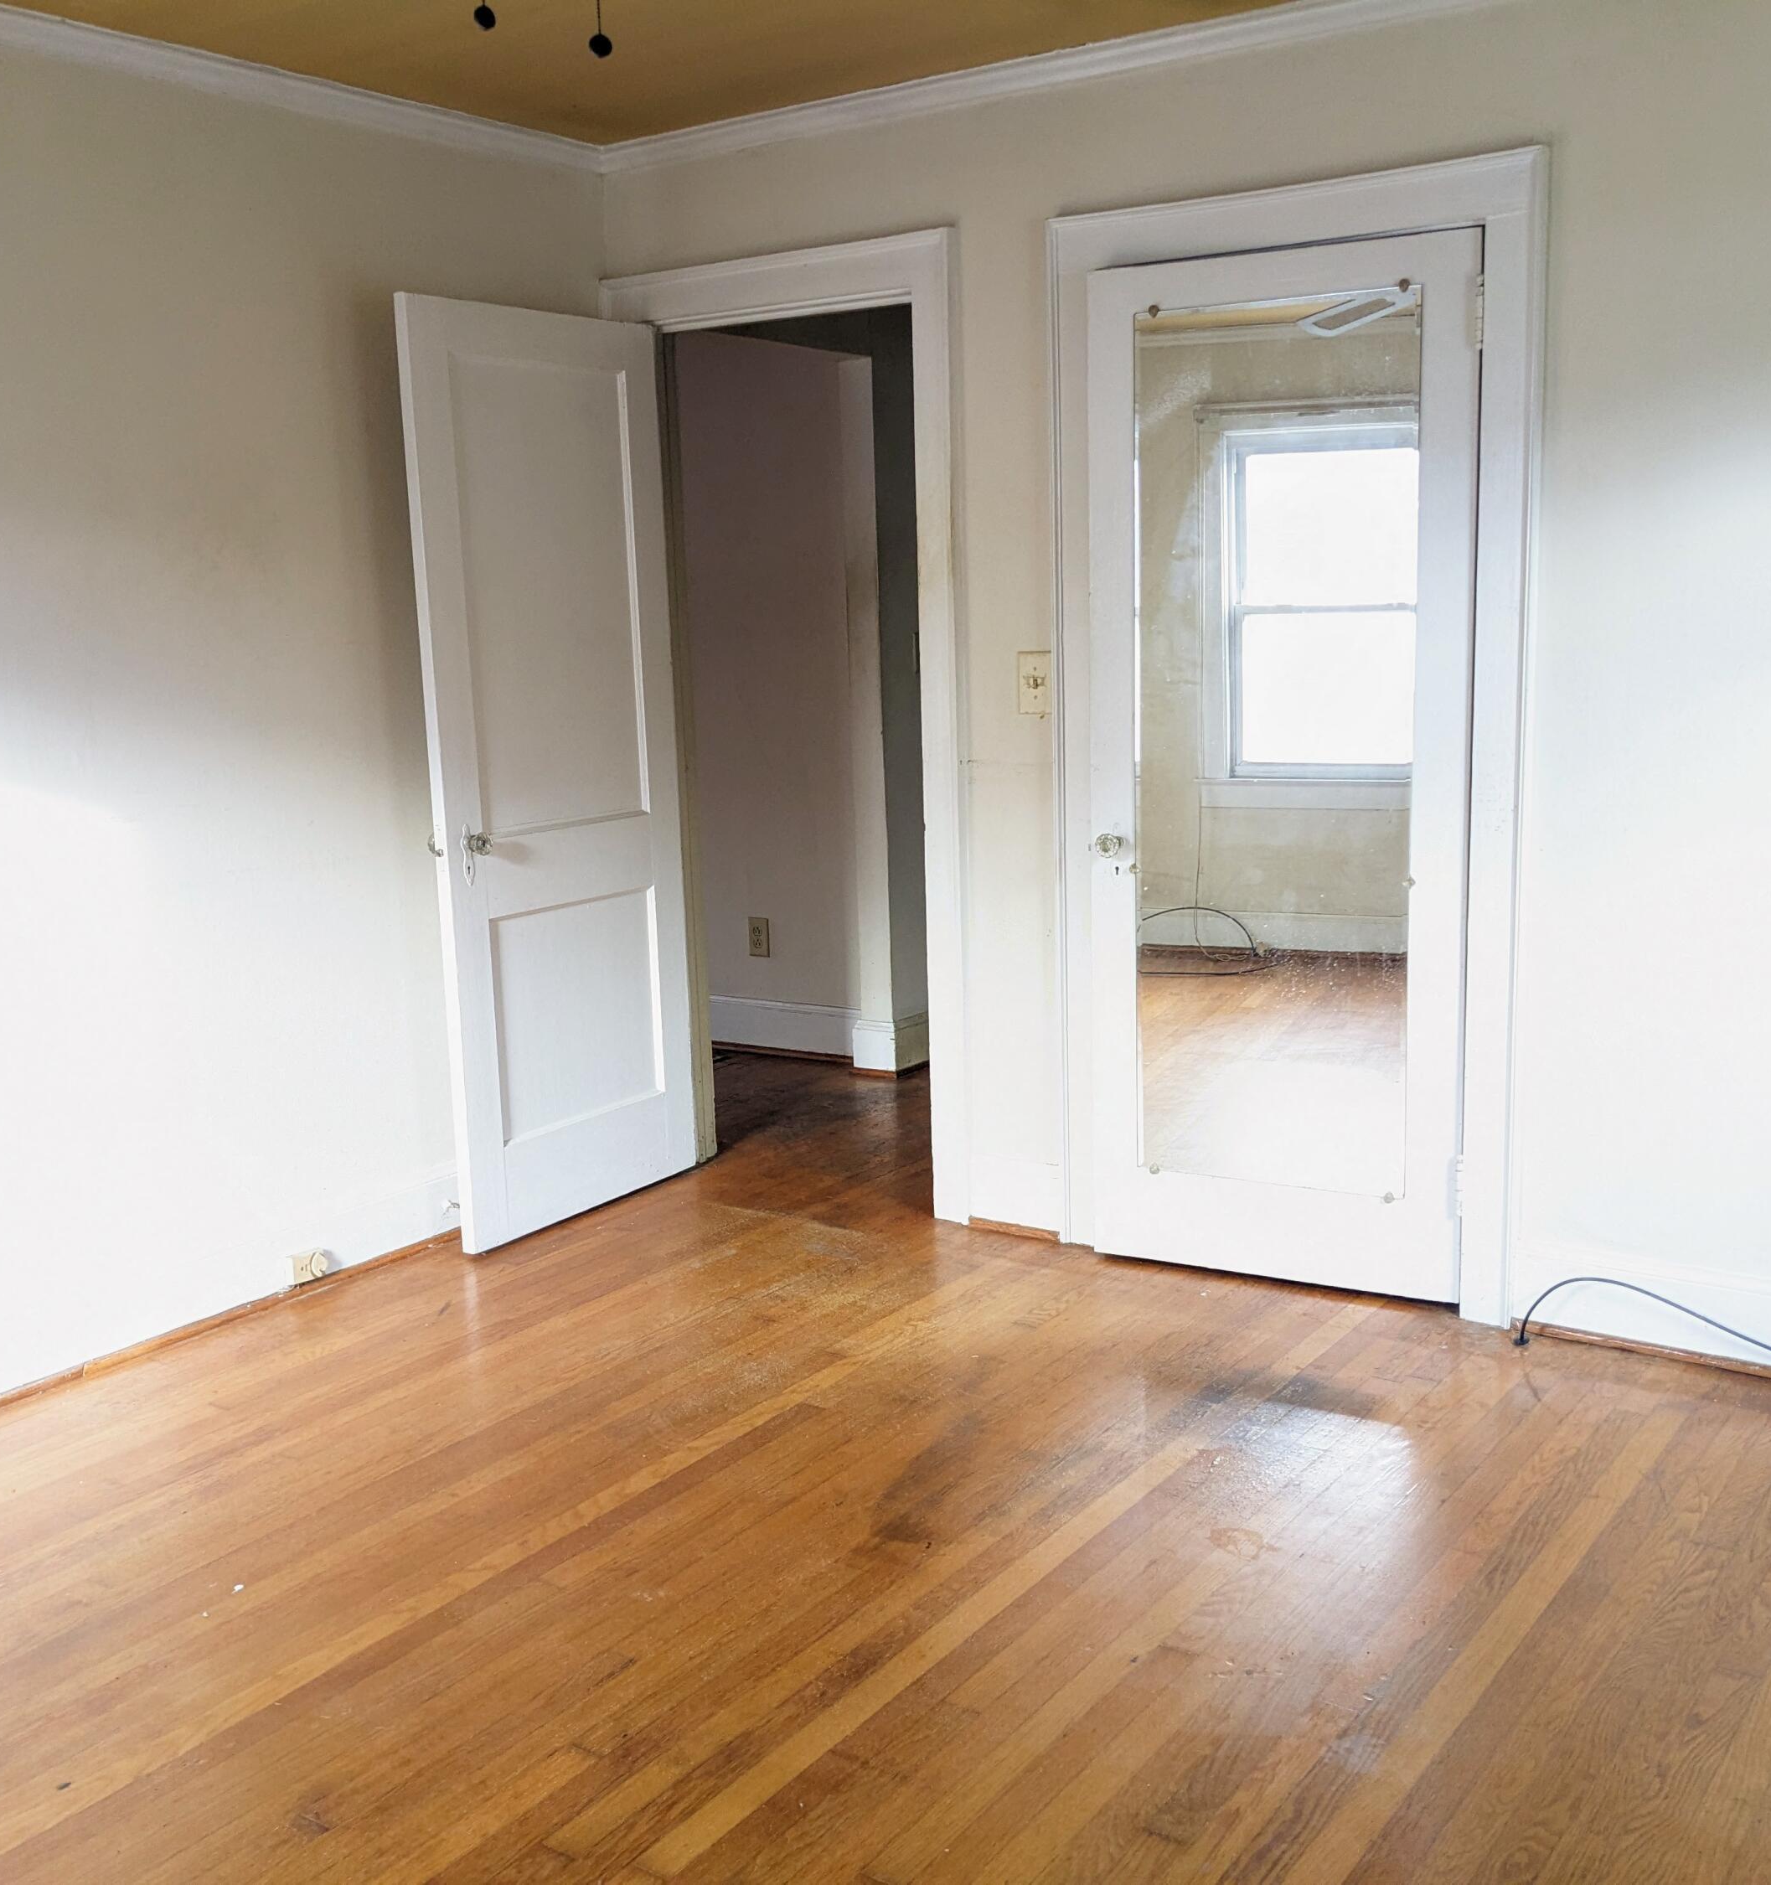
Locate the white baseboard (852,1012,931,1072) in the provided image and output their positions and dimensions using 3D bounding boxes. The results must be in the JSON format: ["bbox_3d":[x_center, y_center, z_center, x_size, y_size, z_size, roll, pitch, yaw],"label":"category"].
[{"bbox_3d":[0.017,0.295,5.880,0.160,0.145,0.180,6,13,35],"label":"white baseboard"}]

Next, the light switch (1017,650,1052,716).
[{"bbox_3d":[0.314,-0.544,4.112,0.076,0.122,0.018,6,13,35],"label":"light switch"}]

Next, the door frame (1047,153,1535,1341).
[{"bbox_3d":[0.782,-0.357,3.863,0.988,2.141,0.110,6,13,35],"label":"door frame"}]

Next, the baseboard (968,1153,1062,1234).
[{"bbox_3d":[0.284,0.555,4.353,0.241,0.155,0.020,6,13,35],"label":"baseboard"}]

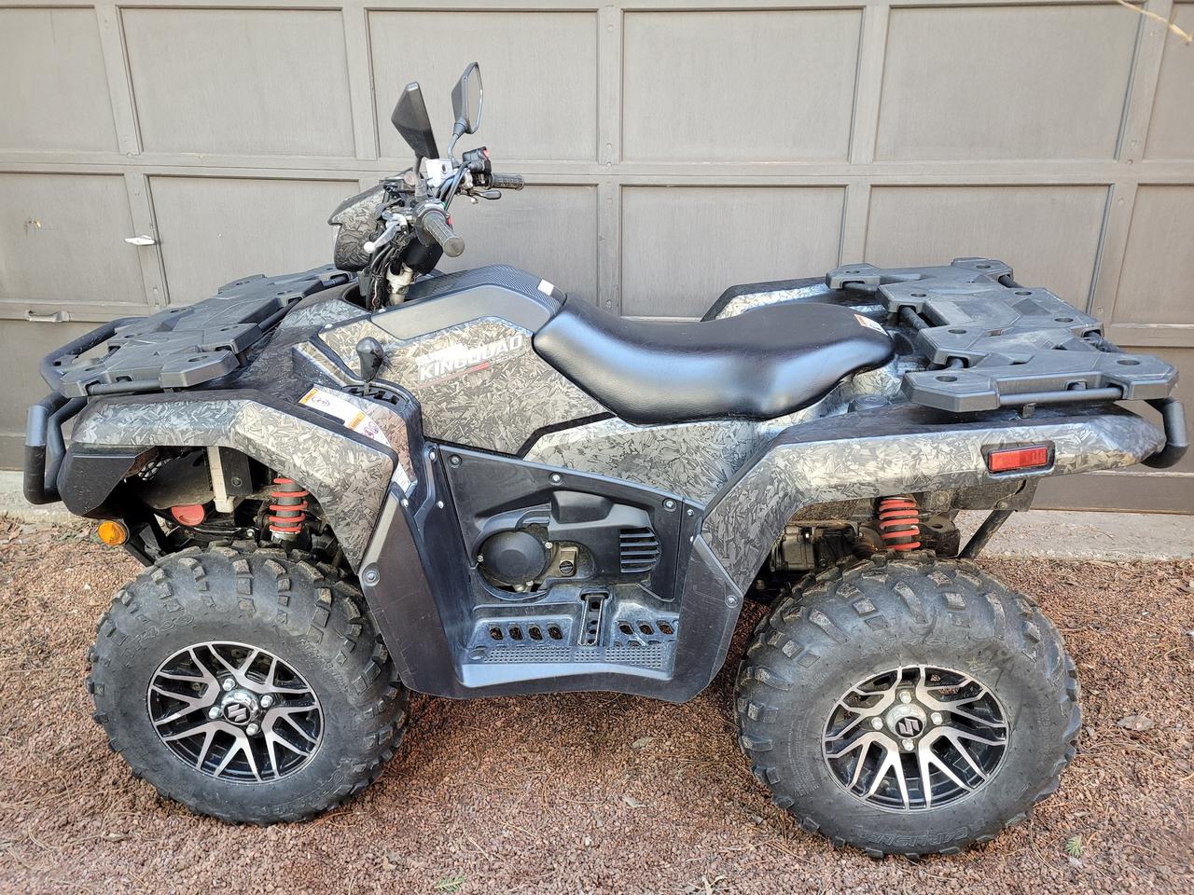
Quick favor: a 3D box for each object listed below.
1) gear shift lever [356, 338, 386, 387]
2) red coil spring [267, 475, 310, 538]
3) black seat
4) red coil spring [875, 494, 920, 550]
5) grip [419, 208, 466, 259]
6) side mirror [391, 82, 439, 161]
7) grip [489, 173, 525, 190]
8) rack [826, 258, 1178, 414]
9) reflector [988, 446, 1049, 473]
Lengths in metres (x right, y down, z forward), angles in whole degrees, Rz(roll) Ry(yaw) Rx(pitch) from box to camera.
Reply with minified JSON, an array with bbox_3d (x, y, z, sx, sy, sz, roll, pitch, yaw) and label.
[{"bbox_3d":[-0.447,-0.170,1.770,0.050,0.107,0.046,2,24,3],"label":"gear shift lever"},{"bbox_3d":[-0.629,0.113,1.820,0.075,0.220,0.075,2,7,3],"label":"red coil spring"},{"bbox_3d":[0.250,-0.204,1.952,0.745,0.205,0.370,2,24,3],"label":"black seat"},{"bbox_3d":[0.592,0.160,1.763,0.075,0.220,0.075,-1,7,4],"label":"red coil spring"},{"bbox_3d":[-0.265,-0.367,1.532,0.041,0.041,0.128,-15,39,-19],"label":"grip"},{"bbox_3d":[-0.312,-0.563,1.549,0.060,0.143,0.110,-15,35,-5],"label":"side mirror"},{"bbox_3d":[-0.218,-0.642,2.168,0.037,0.037,0.125,7,13,30],"label":"grip"},{"bbox_3d":[0.782,-0.267,1.890,0.460,0.085,0.890,-2,24,5],"label":"rack"},{"bbox_3d":[0.677,0.019,1.443,0.088,0.036,0.018,-5,15,6],"label":"reflector"}]

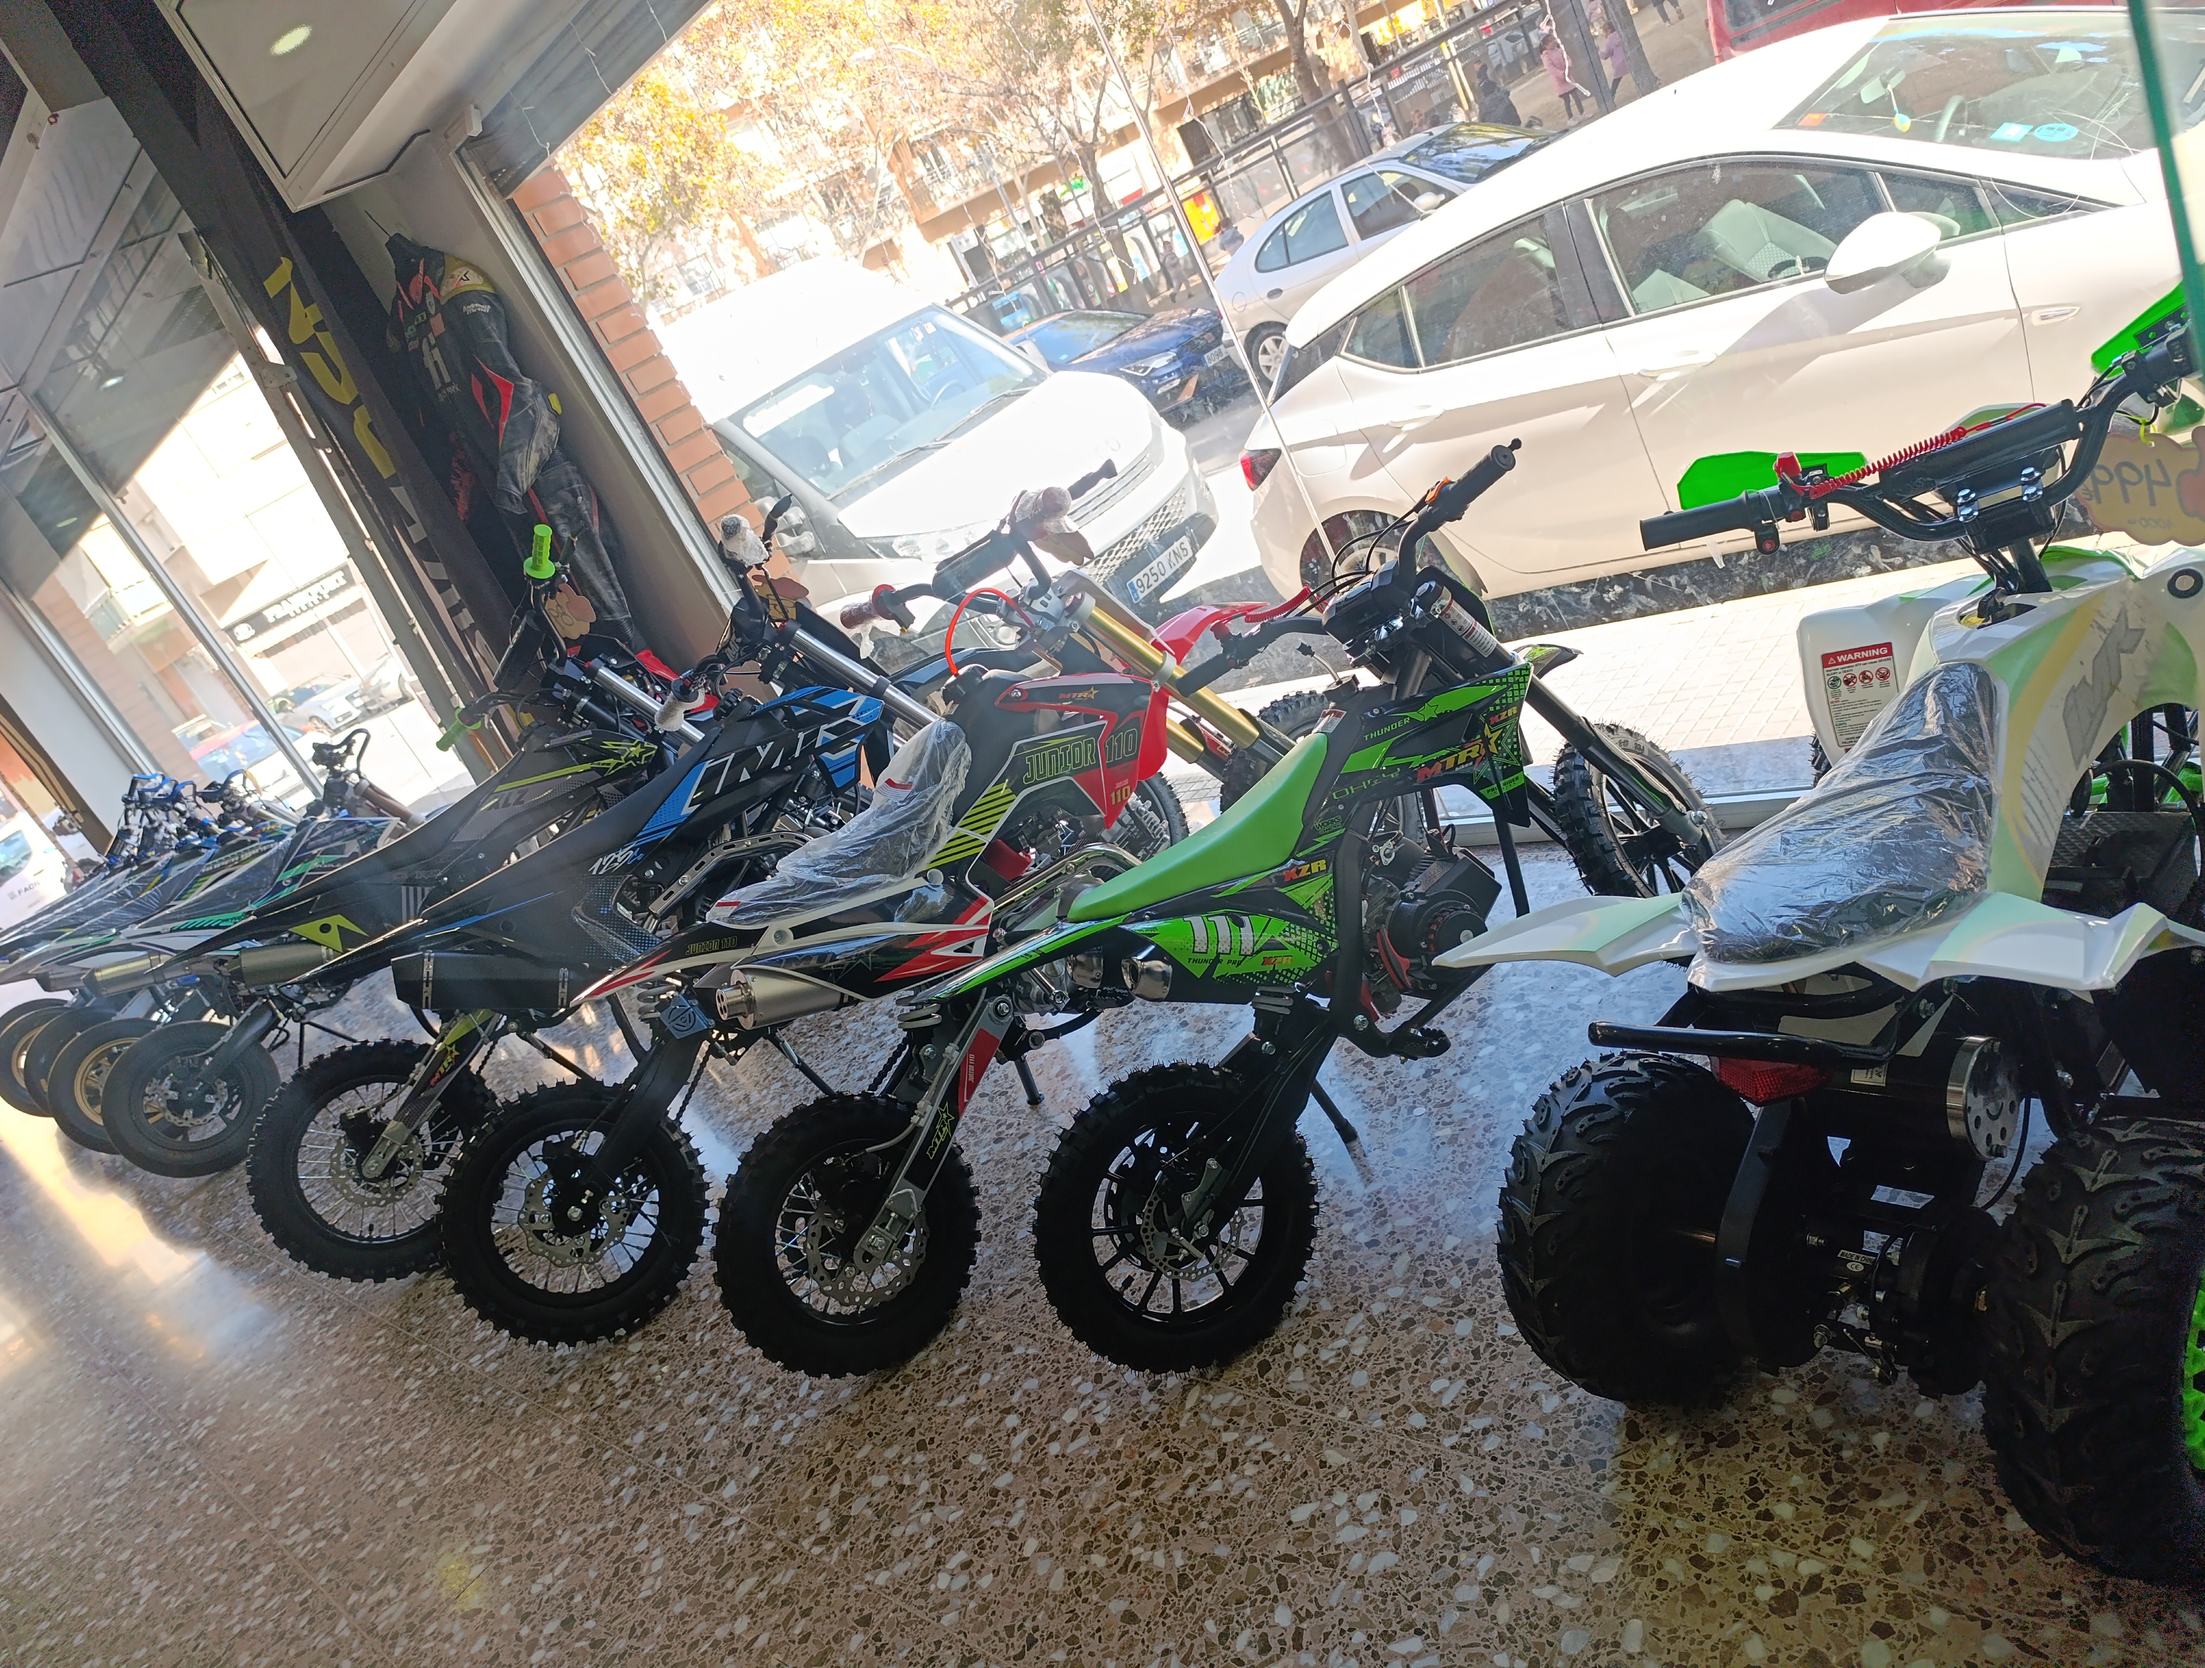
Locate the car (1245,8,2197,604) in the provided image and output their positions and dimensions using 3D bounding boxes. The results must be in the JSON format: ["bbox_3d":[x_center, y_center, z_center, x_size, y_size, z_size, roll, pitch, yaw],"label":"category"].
[{"bbox_3d":[2.376,-1.827,4.891,1.850,1.485,4.370,-42,24,-32],"label":"car"}]

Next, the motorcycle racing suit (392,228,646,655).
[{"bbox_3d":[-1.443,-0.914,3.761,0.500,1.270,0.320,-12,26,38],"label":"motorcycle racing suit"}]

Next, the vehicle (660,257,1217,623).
[{"bbox_3d":[-1.888,-1.786,9.011,5.500,2.440,2.030,-4,31,49],"label":"vehicle"}]

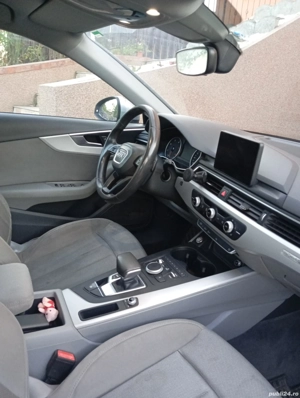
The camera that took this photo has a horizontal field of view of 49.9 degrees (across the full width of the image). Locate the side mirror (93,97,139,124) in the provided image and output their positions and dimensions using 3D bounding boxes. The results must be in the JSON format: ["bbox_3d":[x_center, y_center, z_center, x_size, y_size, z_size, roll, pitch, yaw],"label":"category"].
[{"bbox_3d":[-0.166,-0.448,1.623,0.135,0.133,0.220,-15,26,-37],"label":"side mirror"}]

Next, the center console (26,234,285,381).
[{"bbox_3d":[0.001,0.281,0.940,0.780,0.260,0.240,-7,22,-23],"label":"center console"}]

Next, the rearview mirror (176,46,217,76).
[{"bbox_3d":[0.104,-0.325,0.765,0.038,0.064,0.228,-6,22,-10],"label":"rearview mirror"}]

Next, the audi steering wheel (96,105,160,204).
[{"bbox_3d":[-0.079,-0.160,1.165,0.085,0.370,0.370,19,10,-32],"label":"audi steering wheel"}]

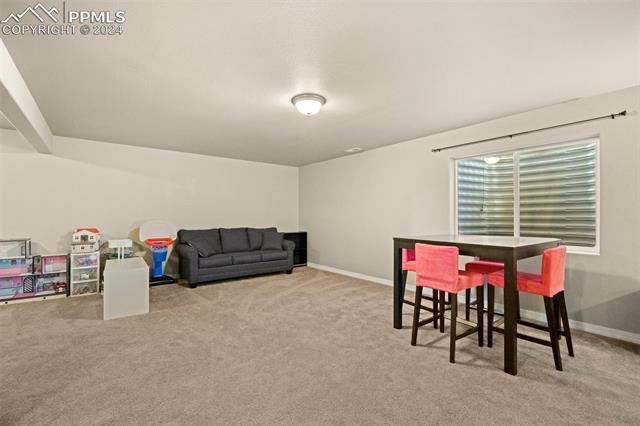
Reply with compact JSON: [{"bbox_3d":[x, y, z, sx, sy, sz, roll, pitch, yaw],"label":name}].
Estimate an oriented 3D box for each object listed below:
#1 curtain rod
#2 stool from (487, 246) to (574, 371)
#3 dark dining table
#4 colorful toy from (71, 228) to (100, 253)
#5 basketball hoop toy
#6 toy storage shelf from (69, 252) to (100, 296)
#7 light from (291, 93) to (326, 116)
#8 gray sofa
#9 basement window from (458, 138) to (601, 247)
[{"bbox_3d":[2.382,-0.965,3.385,0.100,0.060,1.986,1,-1,-40],"label":"curtain rod"},{"bbox_3d":[1.920,0.790,2.461,0.410,0.952,0.527,1,-1,-38],"label":"stool"},{"bbox_3d":[1.677,0.780,2.903,1.249,0.988,1.161,1,-1,-35],"label":"dark dining table"},{"bbox_3d":[-3.790,0.447,4.321,0.323,0.366,0.260,1,-1,-36],"label":"colorful toy"},{"bbox_3d":[-3.034,0.726,5.048,0.634,1.177,0.520,1,-1,-38],"label":"basketball hoop toy"},{"bbox_3d":[-3.800,0.966,4.341,0.323,0.671,0.370,1,-1,-36],"label":"toy storage shelf"},{"bbox_3d":[-0.122,-1.165,2.931,0.376,0.176,0.376,0,-1,0],"label":"light"},{"bbox_3d":[-1.688,0.846,5.570,2.135,0.958,0.915,1,-1,-37],"label":"gray sofa"},{"bbox_3d":[2.483,-0.171,3.397,0.100,1.243,1.473,1,-1,-40],"label":"basement window"}]

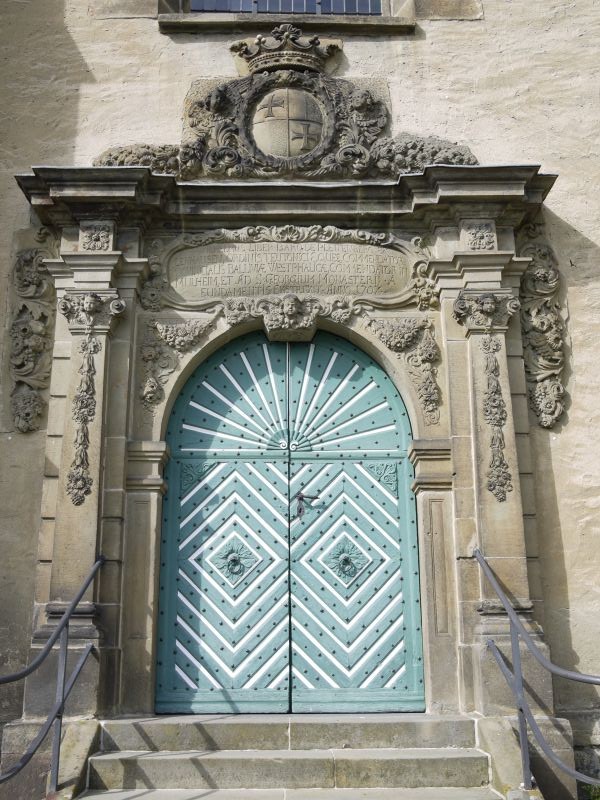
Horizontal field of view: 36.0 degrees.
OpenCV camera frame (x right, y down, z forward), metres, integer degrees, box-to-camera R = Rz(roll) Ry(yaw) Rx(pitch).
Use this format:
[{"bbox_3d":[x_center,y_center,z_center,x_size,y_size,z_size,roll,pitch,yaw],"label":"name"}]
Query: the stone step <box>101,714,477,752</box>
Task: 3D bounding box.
[{"bbox_3d":[-0.066,1.993,5.540,2.137,0.157,0.550,0,-16,-1],"label":"stone step"}]

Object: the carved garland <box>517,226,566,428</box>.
[{"bbox_3d":[1.670,-0.523,6.421,0.280,1.440,0.180,0,-16,-1],"label":"carved garland"}]

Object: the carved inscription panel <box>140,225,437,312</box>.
[{"bbox_3d":[-0.081,-0.930,6.527,2.045,0.612,0.120,0,-16,-1],"label":"carved inscription panel"}]

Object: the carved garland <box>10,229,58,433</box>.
[{"bbox_3d":[-1.822,-0.491,6.371,0.280,1.427,0.180,0,-16,-1],"label":"carved garland"}]

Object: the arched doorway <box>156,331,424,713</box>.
[{"bbox_3d":[-0.072,0.756,6.378,1.733,2.635,0.120,0,-16,-1],"label":"arched doorway"}]

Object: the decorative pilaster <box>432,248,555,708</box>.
[{"bbox_3d":[1.220,0.462,6.040,0.580,2.997,0.360,0,-16,-1],"label":"decorative pilaster"}]

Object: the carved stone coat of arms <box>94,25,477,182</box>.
[{"bbox_3d":[-0.099,-2.208,6.846,2.728,1.152,0.250,0,-16,-1],"label":"carved stone coat of arms"}]

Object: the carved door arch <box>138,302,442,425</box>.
[{"bbox_3d":[-0.066,-0.254,6.396,2.035,0.811,0.200,0,-16,-1],"label":"carved door arch"}]

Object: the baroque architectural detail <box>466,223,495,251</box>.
[{"bbox_3d":[1.251,-1.134,6.414,0.168,0.173,0.080,0,-16,-1],"label":"baroque architectural detail"}]

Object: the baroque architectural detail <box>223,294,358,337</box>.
[{"bbox_3d":[-0.066,-0.582,6.386,0.918,0.213,0.240,0,-16,-1],"label":"baroque architectural detail"}]

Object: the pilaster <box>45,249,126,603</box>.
[{"bbox_3d":[-1.418,0.128,6.063,0.430,2.333,0.250,0,-16,-1],"label":"pilaster"}]

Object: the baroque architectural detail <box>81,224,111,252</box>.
[{"bbox_3d":[-1.410,-1.114,6.377,0.181,0.172,0.080,0,-16,-1],"label":"baroque architectural detail"}]

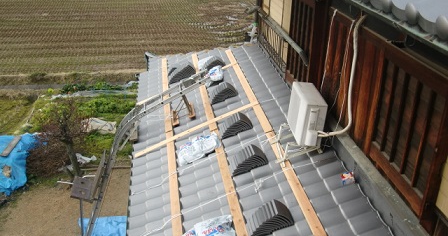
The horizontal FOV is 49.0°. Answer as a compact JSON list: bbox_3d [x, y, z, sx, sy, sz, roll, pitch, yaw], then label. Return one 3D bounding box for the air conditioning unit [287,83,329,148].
[{"bbox_3d":[1.078,-0.064,6.450,0.274,0.562,0.814,2,24,-6],"label":"air conditioning unit"}]

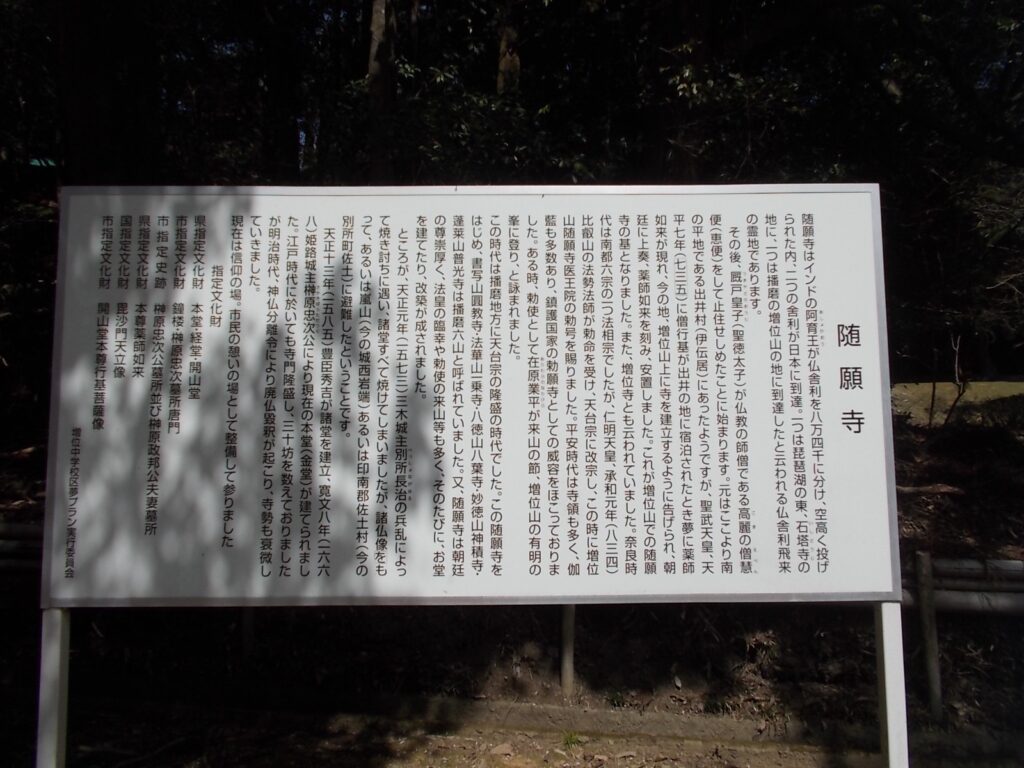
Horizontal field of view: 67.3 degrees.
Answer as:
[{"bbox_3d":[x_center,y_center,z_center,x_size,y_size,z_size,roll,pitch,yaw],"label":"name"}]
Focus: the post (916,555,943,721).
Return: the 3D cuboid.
[{"bbox_3d":[2.113,1.268,3.888,0.071,0.826,0.071,-4,-6,27],"label":"post"}]

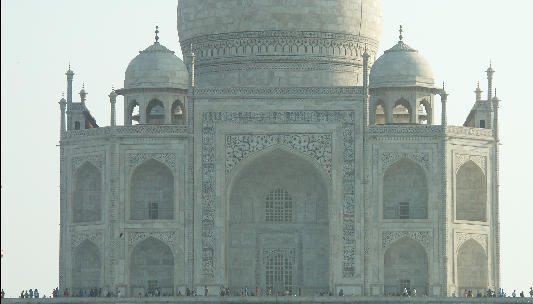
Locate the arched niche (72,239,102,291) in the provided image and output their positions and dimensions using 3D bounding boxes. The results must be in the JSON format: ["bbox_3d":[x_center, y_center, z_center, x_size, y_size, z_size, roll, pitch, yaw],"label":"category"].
[{"bbox_3d":[-22.601,15.112,354.889,1.700,7.246,5.753,6,-8,-44],"label":"arched niche"}]

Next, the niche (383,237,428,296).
[{"bbox_3d":[17.895,14.804,351.053,5.618,7.735,1.700,0,-6,1],"label":"niche"}]

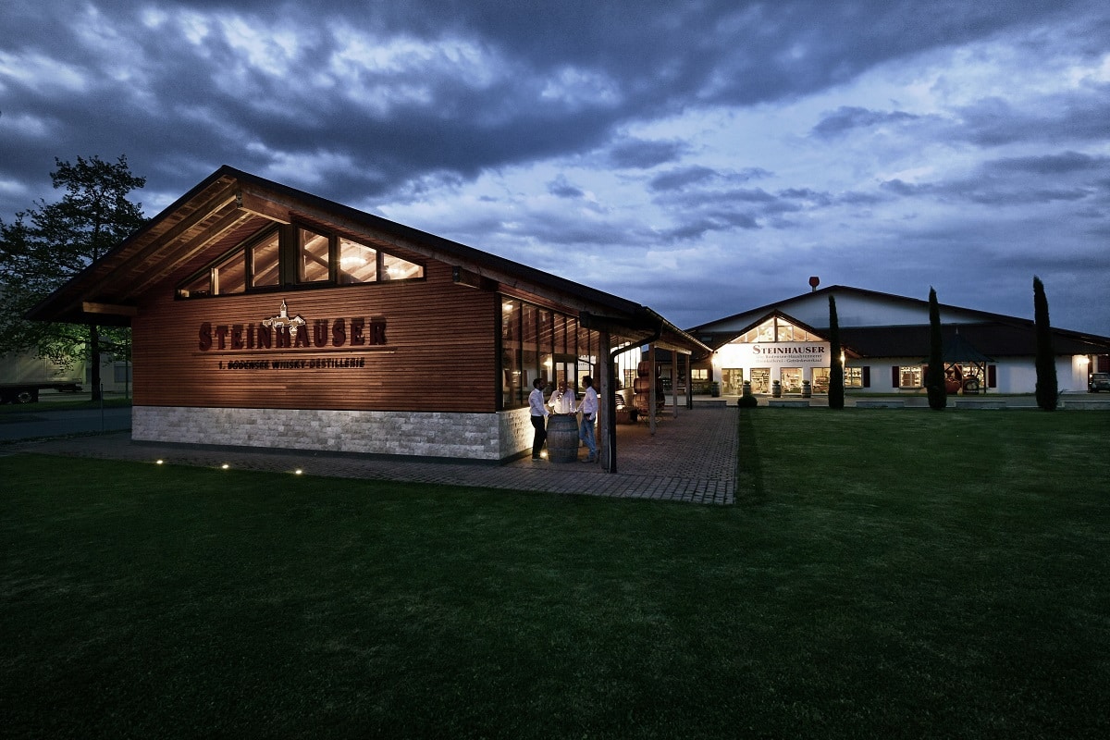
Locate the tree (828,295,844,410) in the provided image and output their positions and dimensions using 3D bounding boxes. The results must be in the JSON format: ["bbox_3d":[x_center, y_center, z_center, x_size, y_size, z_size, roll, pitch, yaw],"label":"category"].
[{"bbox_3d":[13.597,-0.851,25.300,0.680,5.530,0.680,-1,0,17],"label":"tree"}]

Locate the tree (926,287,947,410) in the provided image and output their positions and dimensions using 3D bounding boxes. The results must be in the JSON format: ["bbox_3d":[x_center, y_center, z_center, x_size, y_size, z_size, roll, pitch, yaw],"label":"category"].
[{"bbox_3d":[17.704,-0.991,24.300,0.800,5.700,0.800,-1,0,17],"label":"tree"}]

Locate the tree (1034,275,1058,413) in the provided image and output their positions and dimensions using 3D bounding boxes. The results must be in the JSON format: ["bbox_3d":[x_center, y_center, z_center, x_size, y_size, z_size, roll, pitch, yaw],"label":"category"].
[{"bbox_3d":[21.628,-1.158,23.100,0.900,5.960,0.900,-1,0,17],"label":"tree"}]

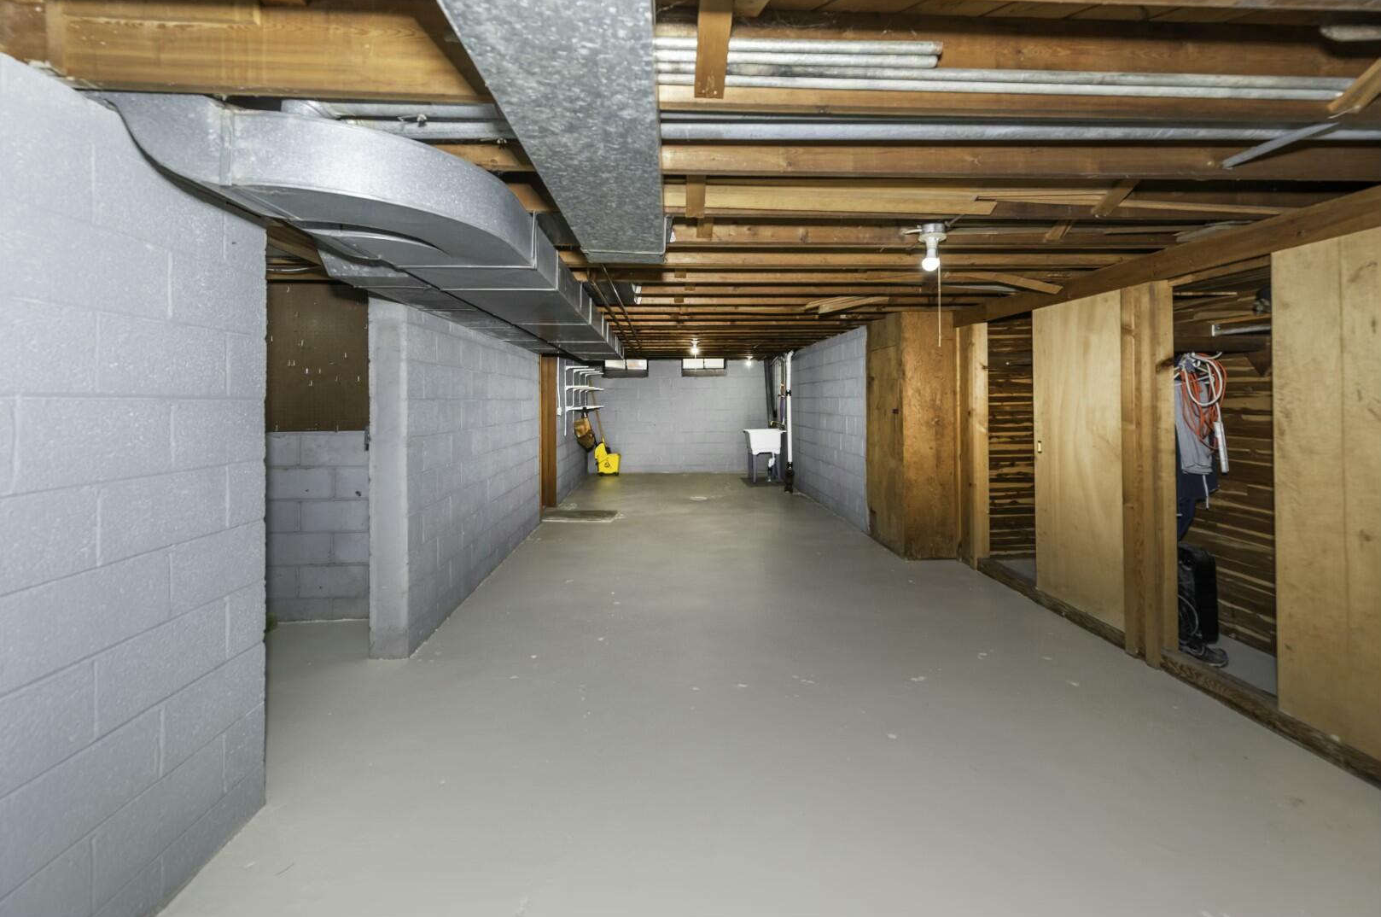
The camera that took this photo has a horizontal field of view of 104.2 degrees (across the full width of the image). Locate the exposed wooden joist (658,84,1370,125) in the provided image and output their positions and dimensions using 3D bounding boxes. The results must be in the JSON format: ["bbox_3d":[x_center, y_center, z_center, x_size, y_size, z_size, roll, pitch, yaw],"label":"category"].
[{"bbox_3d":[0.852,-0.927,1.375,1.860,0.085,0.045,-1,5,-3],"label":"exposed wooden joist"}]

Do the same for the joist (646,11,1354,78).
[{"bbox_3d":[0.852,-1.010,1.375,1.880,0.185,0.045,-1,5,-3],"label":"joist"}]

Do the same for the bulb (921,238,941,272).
[{"bbox_3d":[1.030,-0.873,2.300,0.068,0.140,0.068,-1,5,-3],"label":"bulb"}]

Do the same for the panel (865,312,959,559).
[{"bbox_3d":[1.977,-0.233,4.850,0.430,2.060,0.720,-1,5,-3],"label":"panel"}]

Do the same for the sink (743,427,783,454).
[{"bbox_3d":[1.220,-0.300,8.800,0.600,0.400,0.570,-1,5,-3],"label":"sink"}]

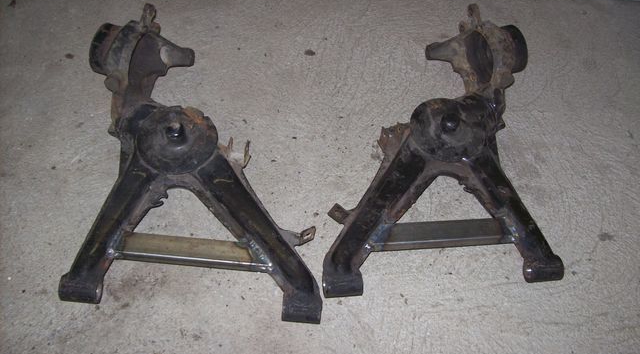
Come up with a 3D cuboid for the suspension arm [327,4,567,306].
[{"bbox_3d":[0.214,-0.095,1.230,0.446,0.157,0.627,-1,52,-4],"label":"suspension arm"}]

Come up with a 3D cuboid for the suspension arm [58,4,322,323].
[{"bbox_3d":[-0.225,-0.076,1.191,0.465,0.157,0.642,3,52,-1],"label":"suspension arm"}]

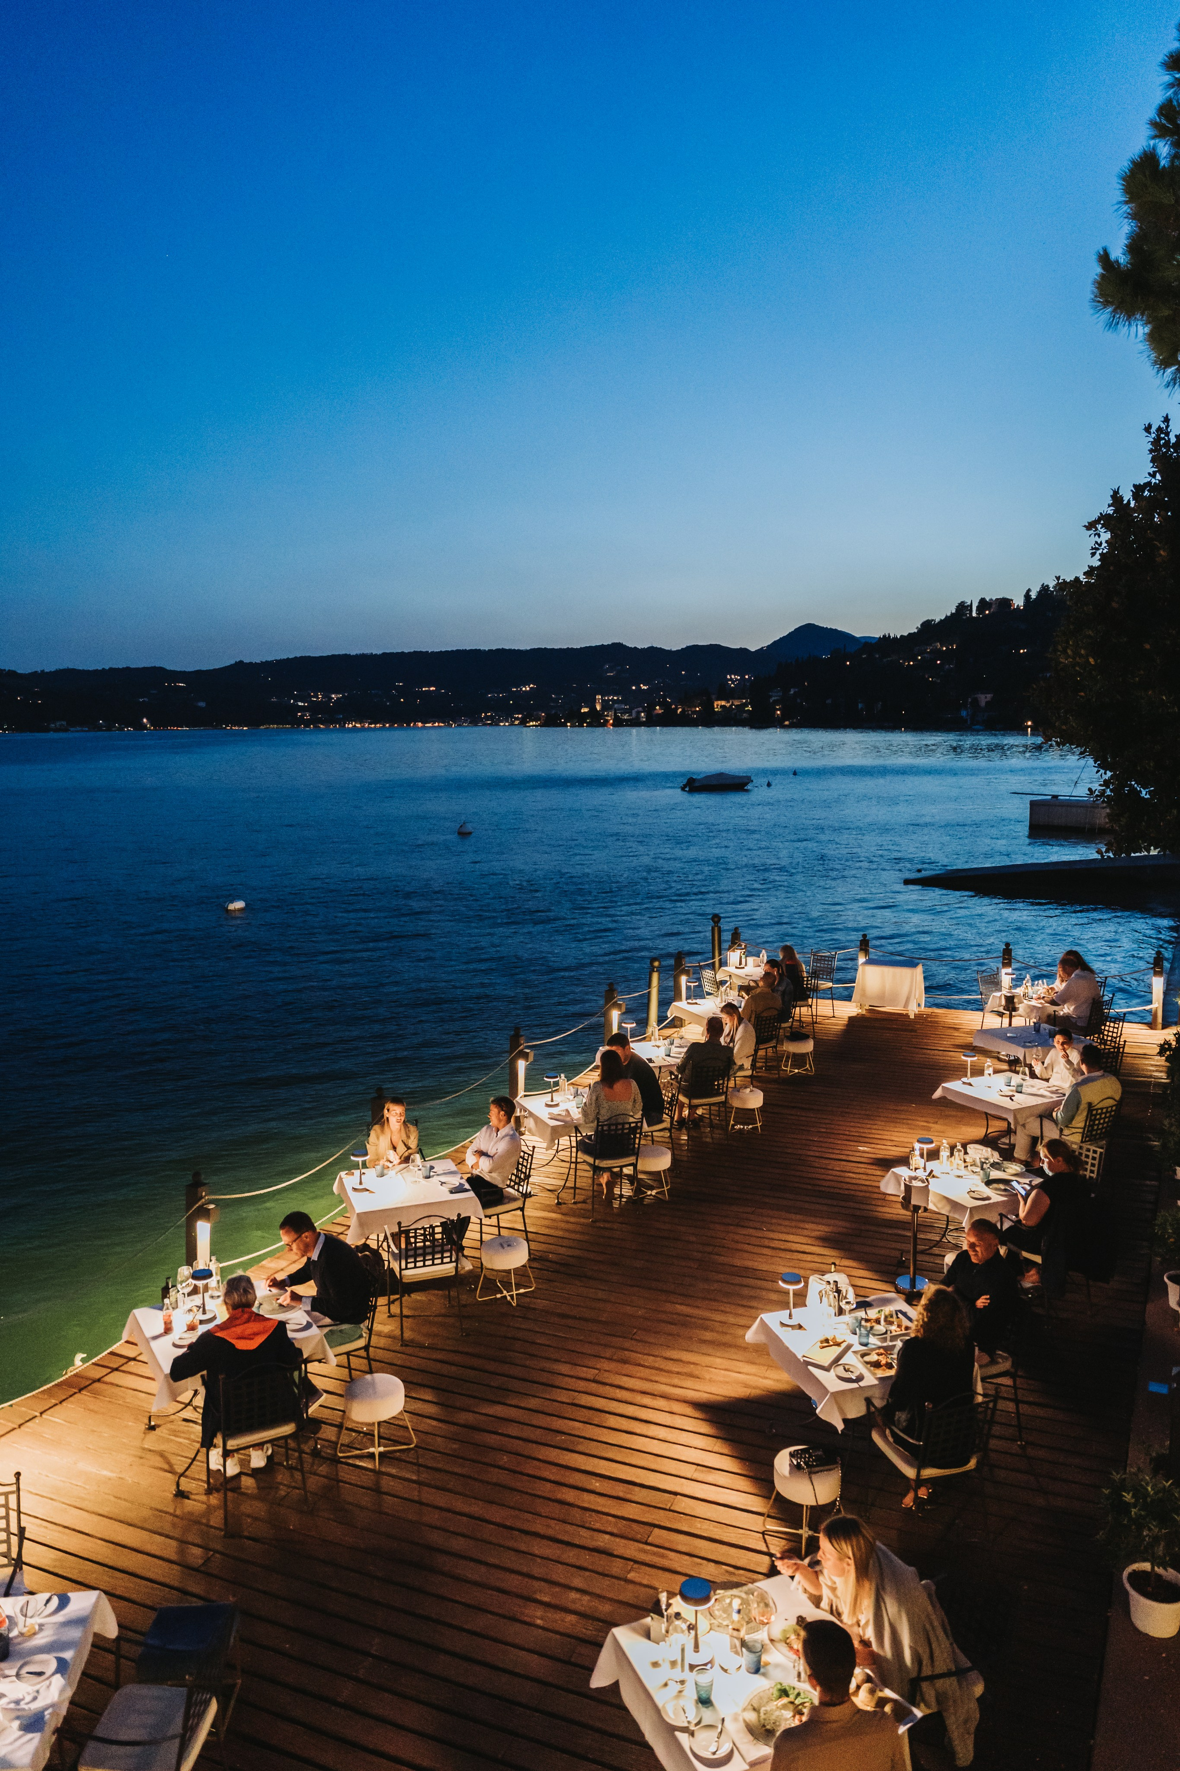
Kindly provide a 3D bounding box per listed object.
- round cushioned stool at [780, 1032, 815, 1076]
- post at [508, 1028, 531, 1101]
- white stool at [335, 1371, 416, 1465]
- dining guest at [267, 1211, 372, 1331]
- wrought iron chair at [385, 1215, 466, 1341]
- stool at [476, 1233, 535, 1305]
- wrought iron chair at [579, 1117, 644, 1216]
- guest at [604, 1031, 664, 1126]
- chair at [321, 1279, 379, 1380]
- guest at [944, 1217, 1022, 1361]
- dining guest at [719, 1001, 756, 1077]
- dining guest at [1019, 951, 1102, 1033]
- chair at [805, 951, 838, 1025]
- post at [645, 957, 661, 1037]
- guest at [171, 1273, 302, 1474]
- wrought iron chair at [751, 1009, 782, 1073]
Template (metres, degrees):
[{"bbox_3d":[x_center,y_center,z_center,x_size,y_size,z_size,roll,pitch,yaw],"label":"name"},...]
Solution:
[{"bbox_3d":[2.600,2.095,14.647,0.380,0.420,0.380,0,8,0],"label":"round cushioned stool"},{"bbox_3d":[-0.723,2.031,12.265,0.200,1.170,0.200,4,9,27],"label":"post"},{"bbox_3d":[-1.300,3.256,7.194,0.410,0.410,0.400,0,8,0],"label":"white stool"},{"bbox_3d":[-1.717,2.498,6.904,0.840,1.250,0.500,-4,9,-25],"label":"dining guest"},{"bbox_3d":[-1.106,2.549,7.936,0.470,0.870,0.500,-3,8,-20],"label":"wrought iron chair"},{"bbox_3d":[-0.625,2.871,8.855,0.440,0.425,0.440,0,8,0],"label":"stool"},{"bbox_3d":[0.121,2.401,10.474,0.500,0.920,0.520,-4,9,-27],"label":"wrought iron chair"},{"bbox_3d":[0.410,1.990,10.897,0.750,1.320,0.520,-4,9,-25],"label":"guest"},{"bbox_3d":[-1.542,2.673,7.025,0.500,0.870,0.470,-4,9,-29],"label":"chair"},{"bbox_3d":[2.039,2.518,6.640,0.700,1.280,0.530,-6,10,-40],"label":"guest"},{"bbox_3d":[1.360,1.916,13.027,0.780,1.220,0.500,-4,9,-25],"label":"dining guest"},{"bbox_3d":[5.704,1.502,14.008,0.500,1.310,0.760,-6,10,-40],"label":"dining guest"},{"bbox_3d":[3.200,1.407,16.672,0.500,0.920,0.520,-8,11,-44],"label":"chair"},{"bbox_3d":[0.820,1.487,15.340,0.140,1.120,0.140,0,8,0],"label":"post"},{"bbox_3d":[-1.999,2.735,6.570,0.600,1.310,0.700,-4,9,-30],"label":"guest"},{"bbox_3d":[2.070,1.947,14.817,0.480,0.960,0.540,-4,9,-28],"label":"wrought iron chair"}]

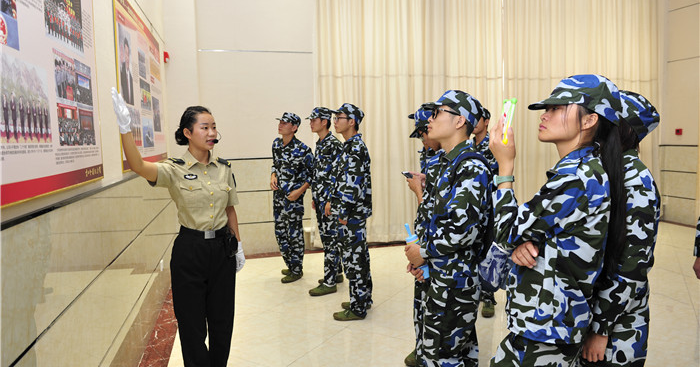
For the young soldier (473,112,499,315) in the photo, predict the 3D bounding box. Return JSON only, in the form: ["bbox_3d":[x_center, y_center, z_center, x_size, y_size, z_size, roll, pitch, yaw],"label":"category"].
[{"bbox_3d":[1.106,0.218,3.980,0.500,1.750,0.360,3,7,38],"label":"young soldier"}]

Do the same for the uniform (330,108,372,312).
[{"bbox_3d":[0.030,0.223,3.980,0.380,1.780,0.480,-2,6,-8],"label":"uniform"}]

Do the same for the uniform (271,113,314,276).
[{"bbox_3d":[-0.617,0.139,5.000,0.360,1.770,0.500,-7,8,-45],"label":"uniform"}]

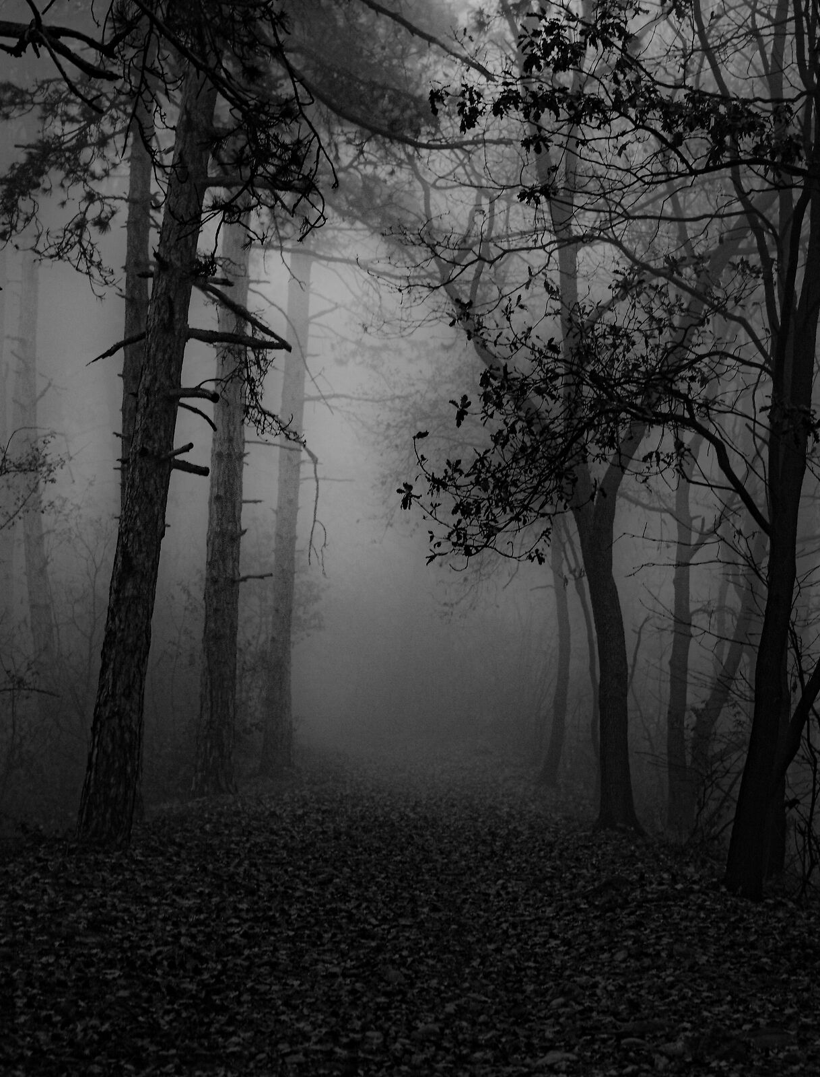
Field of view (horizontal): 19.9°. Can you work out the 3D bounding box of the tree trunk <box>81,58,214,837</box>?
[{"bbox_3d":[-2.610,-0.900,23.799,0.579,8.055,0.550,7,-4,-6],"label":"tree trunk"}]

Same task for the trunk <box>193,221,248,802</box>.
[{"bbox_3d":[-2.844,-0.553,36.338,0.629,9.046,0.600,2,-4,-5],"label":"trunk"}]

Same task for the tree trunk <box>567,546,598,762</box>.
[{"bbox_3d":[2.289,1.573,31.000,0.240,2.850,0.160,-4,-4,0],"label":"tree trunk"}]

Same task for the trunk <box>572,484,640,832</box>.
[{"bbox_3d":[2.206,1.326,26.145,0.651,3.889,0.500,-2,-4,5],"label":"trunk"}]

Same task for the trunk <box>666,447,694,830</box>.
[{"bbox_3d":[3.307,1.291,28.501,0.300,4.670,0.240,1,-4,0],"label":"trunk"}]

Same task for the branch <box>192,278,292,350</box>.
[{"bbox_3d":[-1.505,-2.012,21.000,0.880,0.640,0.400,0,-4,0],"label":"branch"}]

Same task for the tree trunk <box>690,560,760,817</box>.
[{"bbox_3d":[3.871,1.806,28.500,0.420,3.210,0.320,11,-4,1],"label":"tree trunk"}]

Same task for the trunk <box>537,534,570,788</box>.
[{"bbox_3d":[2.415,2.036,39.159,0.487,4.255,0.420,1,-4,4],"label":"trunk"}]

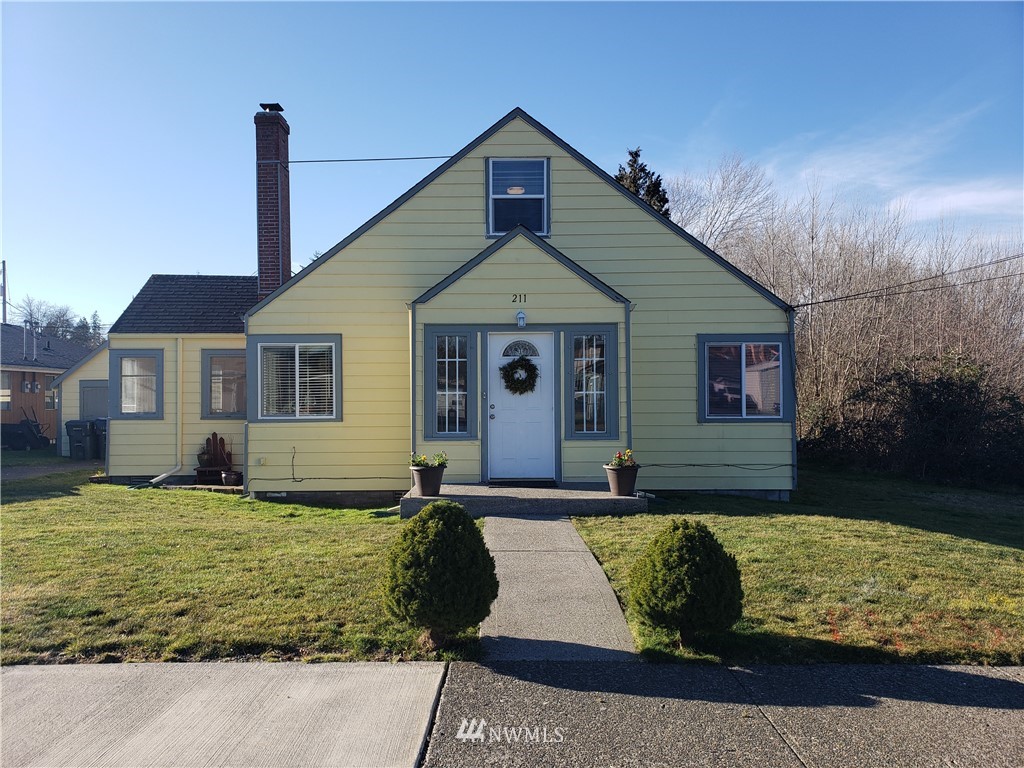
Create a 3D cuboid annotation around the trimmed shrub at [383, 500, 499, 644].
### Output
[{"bbox_3d":[-0.474,1.256,5.088,0.765,0.956,0.760,0,-1,1],"label":"trimmed shrub"}]

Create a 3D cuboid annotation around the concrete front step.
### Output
[{"bbox_3d":[0.160,1.500,9.969,2.960,0.218,1.510,0,-1,1],"label":"concrete front step"}]

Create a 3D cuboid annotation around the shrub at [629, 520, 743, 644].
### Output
[{"bbox_3d":[1.143,1.307,5.056,0.732,0.832,0.750,0,-1,1],"label":"shrub"}]

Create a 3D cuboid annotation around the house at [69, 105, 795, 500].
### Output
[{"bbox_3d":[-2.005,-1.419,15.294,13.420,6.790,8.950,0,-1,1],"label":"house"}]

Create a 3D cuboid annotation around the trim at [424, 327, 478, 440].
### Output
[{"bbox_3d":[-0.846,-0.009,10.735,0.749,1.597,0.110,0,-1,1],"label":"trim"}]

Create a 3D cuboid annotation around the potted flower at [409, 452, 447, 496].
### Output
[{"bbox_3d":[-1.047,1.114,9.709,0.491,0.560,0.470,0,-1,1],"label":"potted flower"}]

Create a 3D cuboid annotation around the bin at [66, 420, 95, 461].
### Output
[{"bbox_3d":[-11.966,1.565,21.600,0.660,1.100,0.780,0,-1,-7],"label":"bin"}]

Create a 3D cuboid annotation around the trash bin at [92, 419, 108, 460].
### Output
[{"bbox_3d":[-11.158,1.560,21.585,0.660,1.100,0.780,0,-1,-7],"label":"trash bin"}]

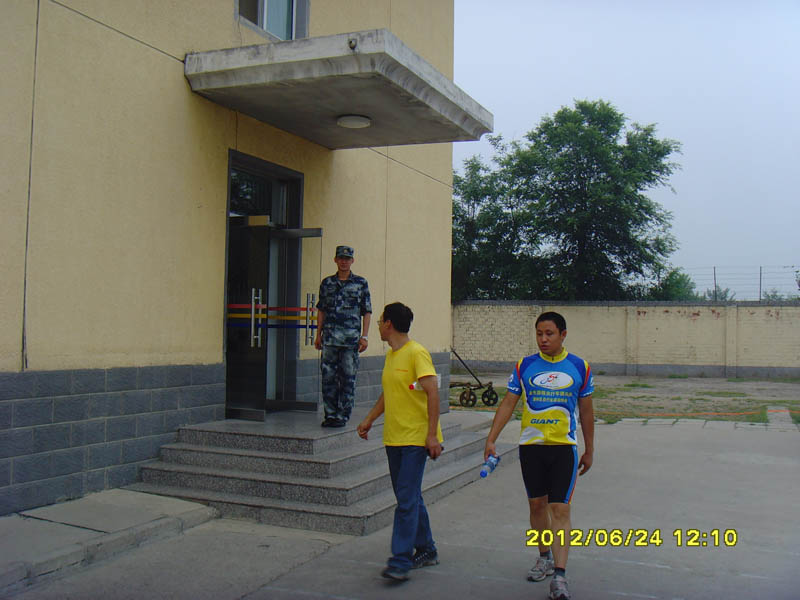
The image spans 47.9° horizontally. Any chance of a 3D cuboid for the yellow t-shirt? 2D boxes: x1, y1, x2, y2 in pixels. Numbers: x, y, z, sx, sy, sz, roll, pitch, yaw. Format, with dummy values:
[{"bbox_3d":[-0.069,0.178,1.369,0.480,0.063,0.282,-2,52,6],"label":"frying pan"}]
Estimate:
[{"bbox_3d":[0.087,0.600,5.831,0.280,0.690,0.440,3,-3,-42],"label":"yellow t-shirt"}]

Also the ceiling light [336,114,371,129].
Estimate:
[{"bbox_3d":[-0.470,-1.886,9.508,0.350,0.090,0.350,1,-2,0],"label":"ceiling light"}]

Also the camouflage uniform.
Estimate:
[{"bbox_3d":[-0.575,0.467,9.171,0.530,1.520,0.310,1,-2,21],"label":"camouflage uniform"}]

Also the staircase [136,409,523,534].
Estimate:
[{"bbox_3d":[-0.447,1.565,9.384,2.400,0.580,4.650,0,-2,23],"label":"staircase"}]

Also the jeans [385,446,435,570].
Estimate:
[{"bbox_3d":[0.061,1.260,5.809,0.340,0.860,0.440,0,-3,43],"label":"jeans"}]

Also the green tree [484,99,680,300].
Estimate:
[{"bbox_3d":[7.666,-2.810,38.307,8.100,11.600,7.600,1,-2,0],"label":"green tree"}]

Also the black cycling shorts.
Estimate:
[{"bbox_3d":[0.907,1.014,5.504,0.360,0.390,0.280,1,-2,18],"label":"black cycling shorts"}]

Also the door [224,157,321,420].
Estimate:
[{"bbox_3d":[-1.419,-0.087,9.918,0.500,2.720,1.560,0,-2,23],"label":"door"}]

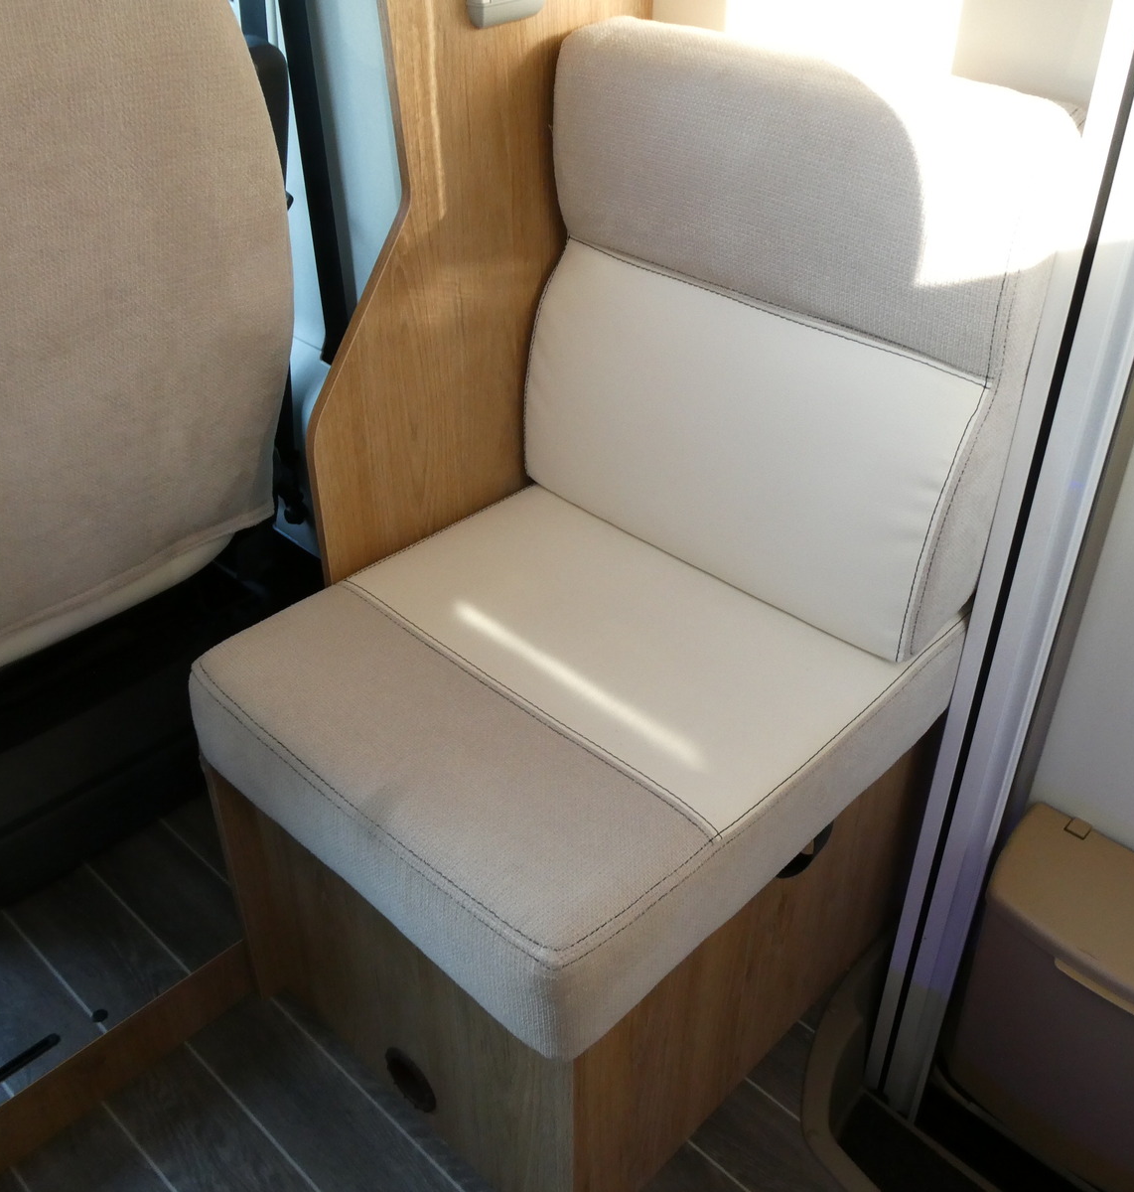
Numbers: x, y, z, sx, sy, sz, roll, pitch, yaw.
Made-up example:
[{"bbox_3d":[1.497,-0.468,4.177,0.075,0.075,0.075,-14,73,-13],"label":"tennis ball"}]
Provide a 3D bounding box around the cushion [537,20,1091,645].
[{"bbox_3d":[0.191,-0.260,1.134,0.483,0.480,0.174,29,45,34],"label":"cushion"}]

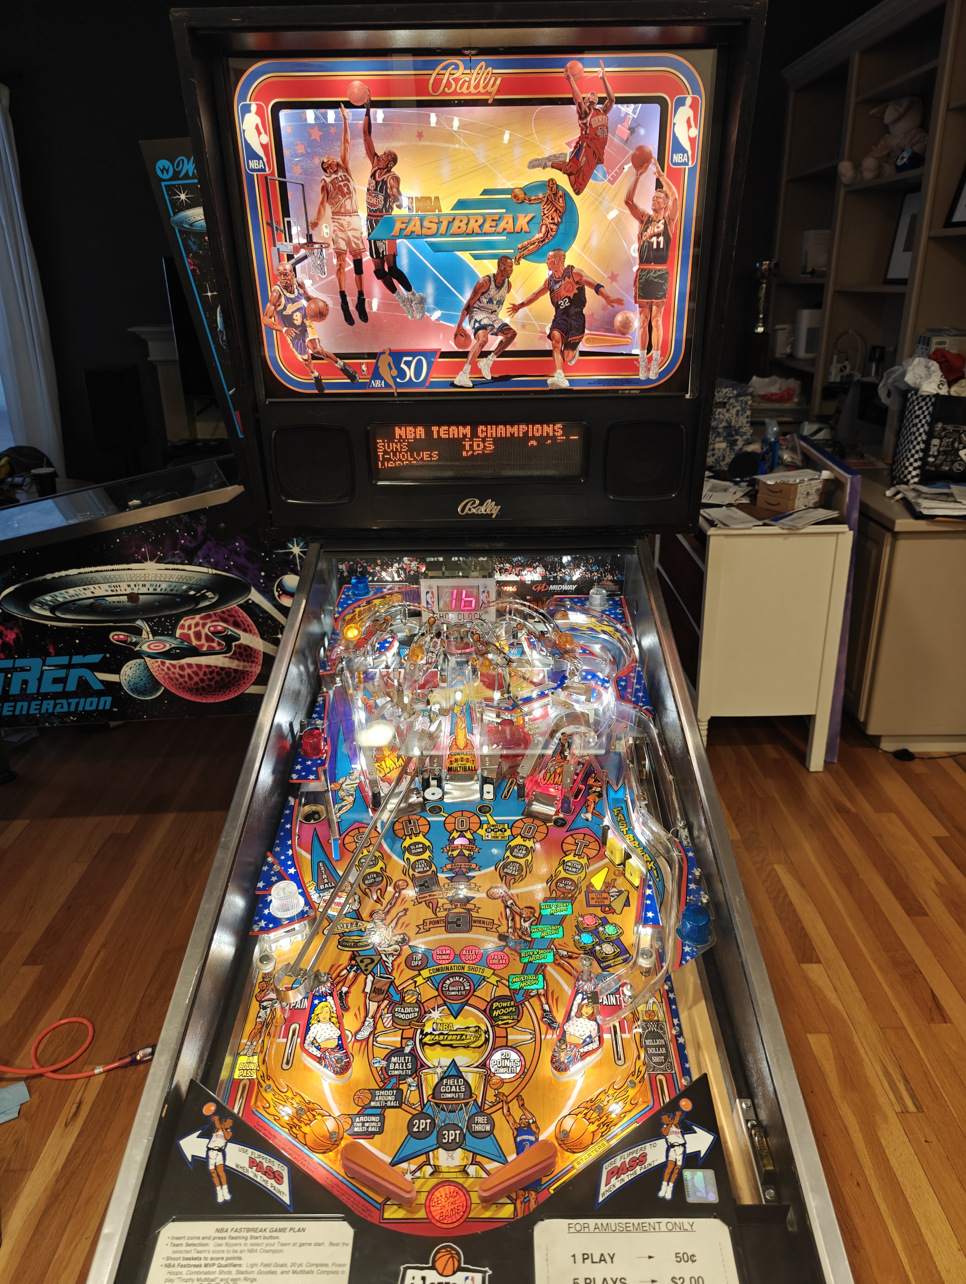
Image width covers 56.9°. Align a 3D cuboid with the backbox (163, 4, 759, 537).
[{"bbox_3d":[-0.010,-0.506,1.372,0.730,0.715,0.335,-1,21,0],"label":"backbox"}]

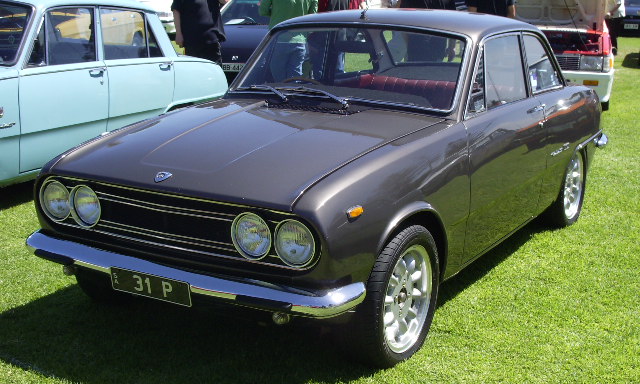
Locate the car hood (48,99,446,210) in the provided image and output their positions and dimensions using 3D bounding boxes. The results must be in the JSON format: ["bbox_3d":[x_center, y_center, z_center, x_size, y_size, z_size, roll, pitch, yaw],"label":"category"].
[{"bbox_3d":[-0.275,-0.201,3.761,1.190,0.210,1.240,8,15,29],"label":"car hood"}]

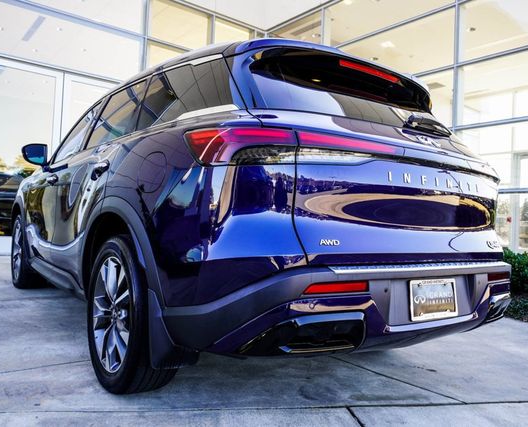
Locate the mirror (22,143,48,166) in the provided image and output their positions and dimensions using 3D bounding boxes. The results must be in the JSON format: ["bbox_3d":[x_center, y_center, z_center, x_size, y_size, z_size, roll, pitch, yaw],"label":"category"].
[{"bbox_3d":[-1.776,-0.454,3.875,0.210,0.175,0.140,2,1,-26],"label":"mirror"}]

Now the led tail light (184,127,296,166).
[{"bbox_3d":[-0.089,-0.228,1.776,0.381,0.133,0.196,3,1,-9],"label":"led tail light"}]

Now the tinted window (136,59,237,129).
[{"bbox_3d":[-0.376,-0.560,2.274,0.100,0.335,0.870,18,-9,-40],"label":"tinted window"}]

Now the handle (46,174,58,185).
[{"bbox_3d":[-1.444,-0.233,3.422,0.055,0.055,0.230,2,1,-34],"label":"handle"}]

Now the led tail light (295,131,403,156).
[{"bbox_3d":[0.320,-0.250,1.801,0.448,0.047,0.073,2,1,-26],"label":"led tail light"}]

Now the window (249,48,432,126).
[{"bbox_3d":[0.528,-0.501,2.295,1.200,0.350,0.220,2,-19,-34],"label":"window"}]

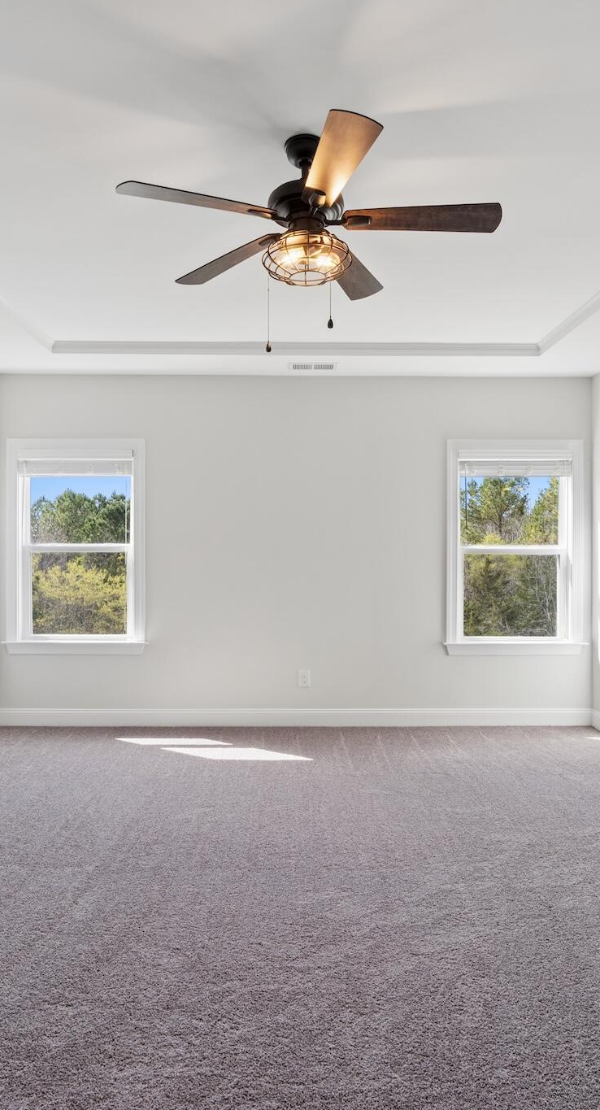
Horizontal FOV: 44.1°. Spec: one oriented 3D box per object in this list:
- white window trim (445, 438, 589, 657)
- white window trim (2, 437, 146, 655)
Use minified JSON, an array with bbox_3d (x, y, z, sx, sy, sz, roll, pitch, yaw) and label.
[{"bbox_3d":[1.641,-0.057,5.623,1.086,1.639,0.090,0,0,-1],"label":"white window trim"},{"bbox_3d":[-1.690,-0.059,5.594,1.085,1.622,0.120,0,0,-1],"label":"white window trim"}]

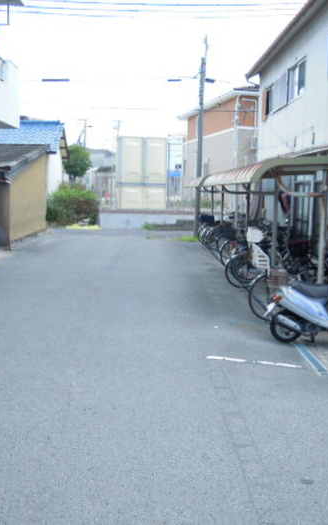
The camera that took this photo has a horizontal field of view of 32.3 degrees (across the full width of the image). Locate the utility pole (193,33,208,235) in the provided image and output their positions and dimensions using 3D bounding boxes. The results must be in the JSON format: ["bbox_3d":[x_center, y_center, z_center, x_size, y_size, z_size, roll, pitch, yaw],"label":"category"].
[{"bbox_3d":[1.415,-4.817,22.003,0.400,7.640,0.400,1,7,-2],"label":"utility pole"}]

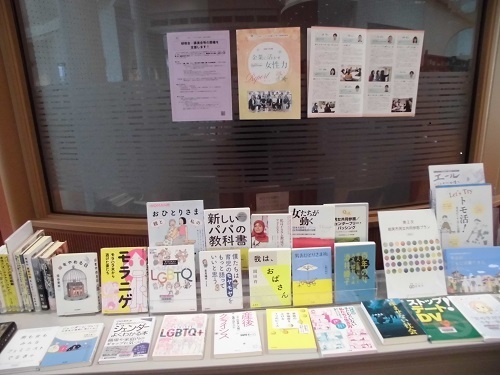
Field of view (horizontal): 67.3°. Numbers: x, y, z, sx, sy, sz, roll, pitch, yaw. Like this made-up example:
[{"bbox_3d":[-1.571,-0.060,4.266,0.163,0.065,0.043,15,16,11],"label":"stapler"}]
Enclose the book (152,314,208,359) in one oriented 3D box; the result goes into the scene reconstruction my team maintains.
[{"bbox_3d":[-0.196,0.431,1.092,0.131,0.012,0.186,-2,16,-1],"label":"book"}]

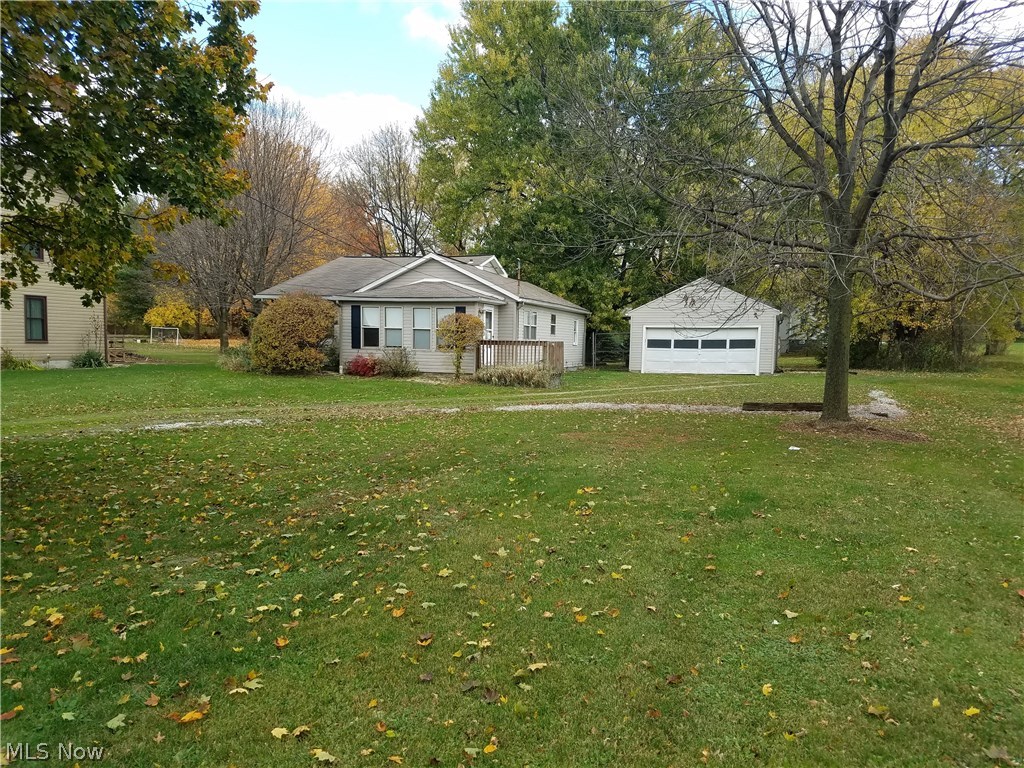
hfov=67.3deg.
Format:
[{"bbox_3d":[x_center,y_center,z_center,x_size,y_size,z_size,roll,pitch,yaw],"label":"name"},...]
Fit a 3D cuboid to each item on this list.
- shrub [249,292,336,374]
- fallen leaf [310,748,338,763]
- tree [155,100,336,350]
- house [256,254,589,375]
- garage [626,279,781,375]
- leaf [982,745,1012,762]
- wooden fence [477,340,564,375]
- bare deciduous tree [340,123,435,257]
[{"bbox_3d":[-7.671,-1.738,27.000,3.000,2.750,2.900,0,3,-15],"label":"shrub"},{"bbox_3d":[-0.670,1.327,2.748,0.100,0.025,0.090,0,3,-13],"label":"fallen leaf"},{"bbox_3d":[-16.632,-9.861,48.000,11.000,15.500,11.000,0,3,-19],"label":"tree"},{"bbox_3d":[-2.960,-2.931,32.513,9.600,4.400,13.050,2,3,17],"label":"house"},{"bbox_3d":[9.486,-2.743,37.096,6.650,4.250,6.900,2,3,20],"label":"garage"},{"bbox_3d":[1.784,1.357,2.825,0.105,0.025,0.105,3,4,32],"label":"leaf"},{"bbox_3d":[0.346,-0.920,26.314,2.350,1.120,2.450,2,3,17],"label":"wooden fence"},{"bbox_3d":[-8.832,-10.584,55.000,7.200,16.200,7.200,0,3,-9],"label":"bare deciduous tree"}]

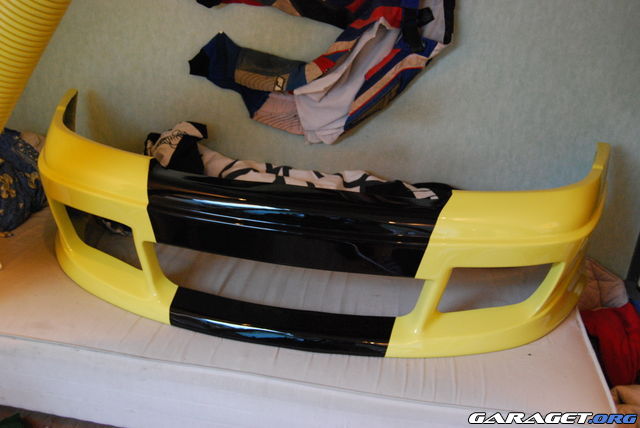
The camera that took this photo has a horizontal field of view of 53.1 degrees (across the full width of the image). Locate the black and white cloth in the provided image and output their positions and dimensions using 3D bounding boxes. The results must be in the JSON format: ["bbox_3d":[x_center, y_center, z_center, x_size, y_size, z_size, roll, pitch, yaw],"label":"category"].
[{"bbox_3d":[-0.096,-0.059,2.005,1.060,0.330,0.270,7,25,8],"label":"black and white cloth"}]

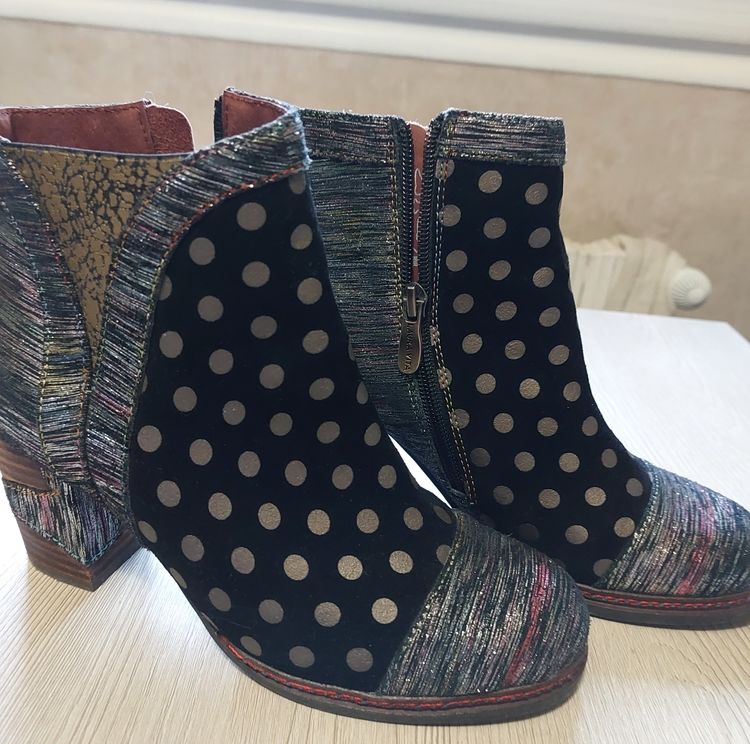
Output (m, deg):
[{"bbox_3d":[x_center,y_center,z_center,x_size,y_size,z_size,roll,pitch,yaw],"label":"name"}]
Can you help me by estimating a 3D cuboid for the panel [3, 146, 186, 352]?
[{"bbox_3d":[-0.080,-0.032,0.210,0.055,0.070,0.014,10,25,10],"label":"panel"}]

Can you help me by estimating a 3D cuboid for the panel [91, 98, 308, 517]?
[{"bbox_3d":[-0.064,-0.012,0.229,0.072,0.142,0.036,7,25,3],"label":"panel"}]

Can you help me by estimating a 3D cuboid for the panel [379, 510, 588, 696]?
[{"bbox_3d":[0.046,0.081,0.256,0.075,0.050,0.078,8,25,7],"label":"panel"}]

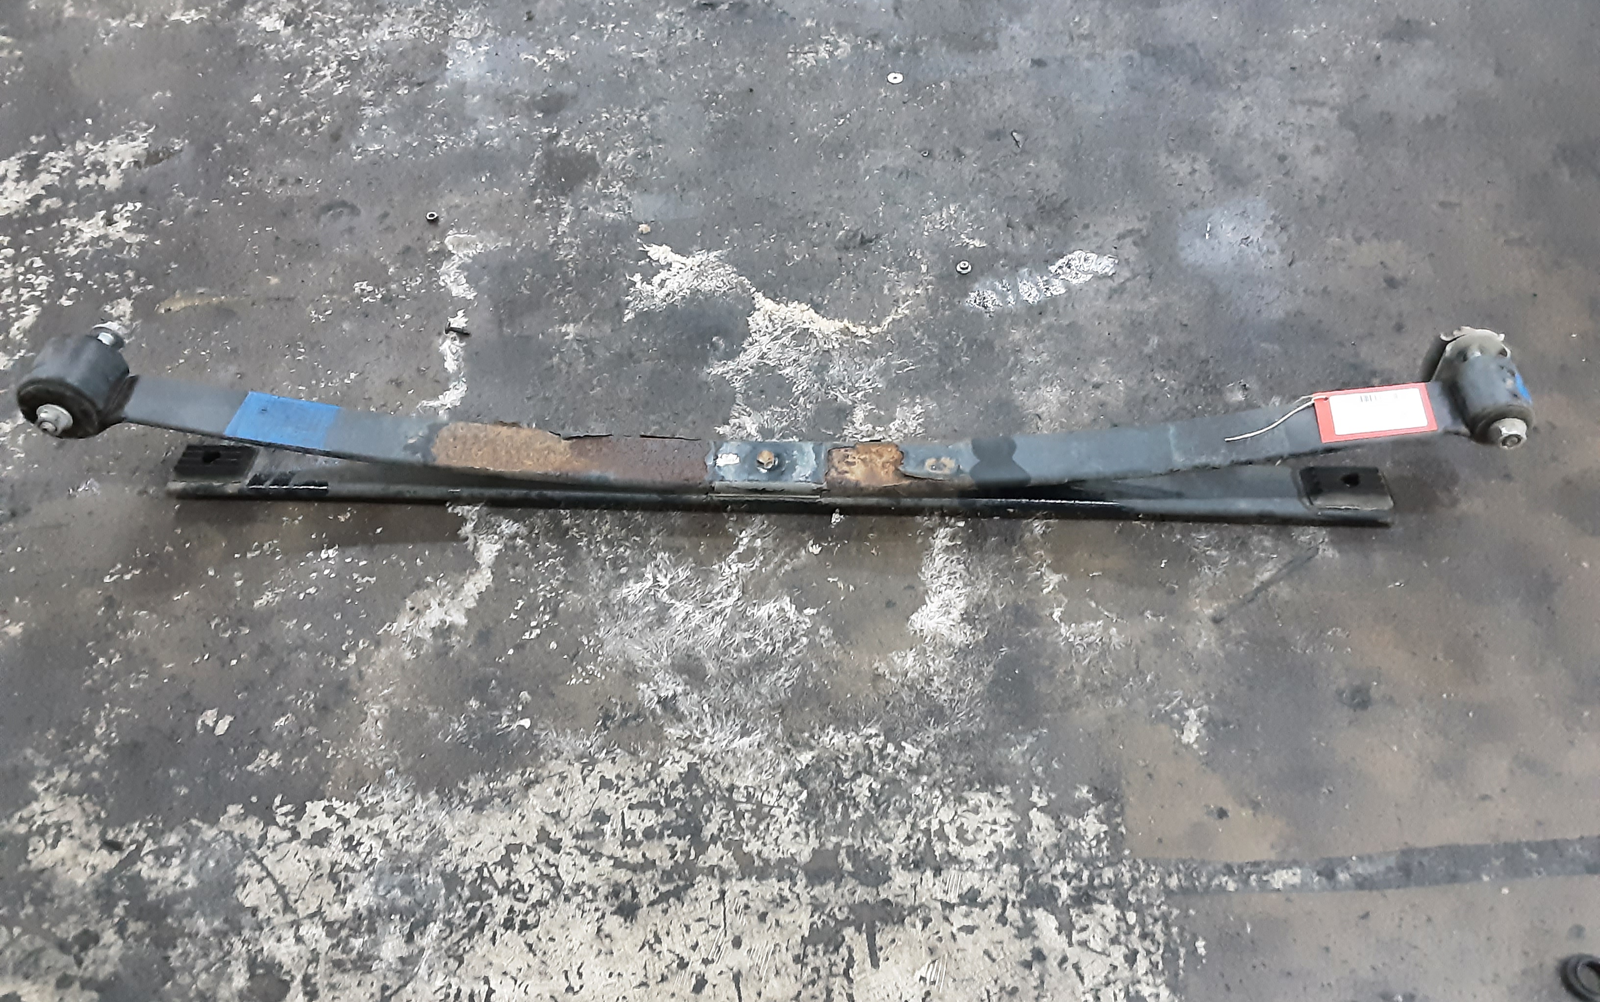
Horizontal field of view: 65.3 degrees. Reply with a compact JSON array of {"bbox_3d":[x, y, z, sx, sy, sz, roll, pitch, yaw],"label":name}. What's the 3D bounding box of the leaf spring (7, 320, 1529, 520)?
[{"bbox_3d":[-0.035,-0.080,1.283,1.490,0.193,0.138,1,47,2],"label":"leaf spring"}]

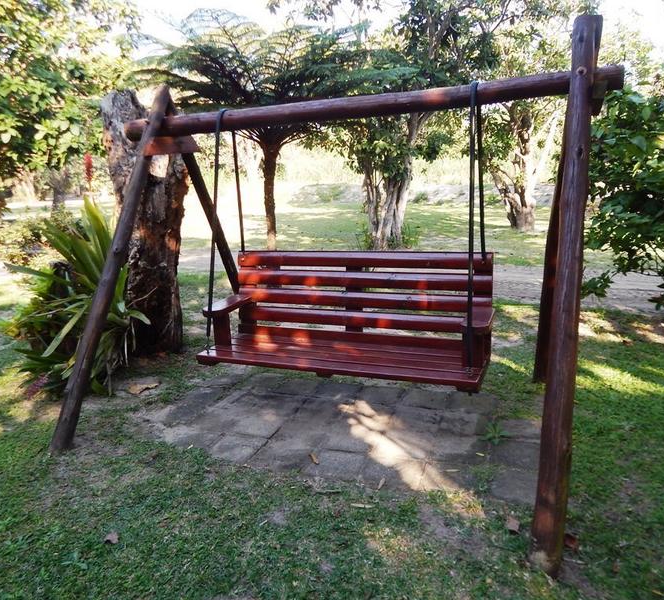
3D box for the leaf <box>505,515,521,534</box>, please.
[{"bbox_3d":[0.743,0.932,2.186,0.070,0.030,0.090,4,14,20],"label":"leaf"}]

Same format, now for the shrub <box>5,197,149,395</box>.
[{"bbox_3d":[-1.896,-0.090,4.026,0.950,1.301,0.950,-7,14,-25],"label":"shrub"}]

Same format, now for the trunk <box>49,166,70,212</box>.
[{"bbox_3d":[-10.519,-4.143,20.551,0.650,1.950,0.650,-7,14,-26],"label":"trunk"}]

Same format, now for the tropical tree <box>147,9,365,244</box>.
[{"bbox_3d":[-1.401,-3.202,10.741,4.150,4.383,4.150,-3,13,-7],"label":"tropical tree"}]

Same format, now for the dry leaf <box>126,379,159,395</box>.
[{"bbox_3d":[-1.331,0.609,3.732,0.240,0.050,0.180,-6,14,-20],"label":"dry leaf"}]

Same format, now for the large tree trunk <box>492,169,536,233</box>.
[{"bbox_3d":[4.875,-2.658,14.238,1.015,1.653,0.800,3,13,18],"label":"large tree trunk"}]

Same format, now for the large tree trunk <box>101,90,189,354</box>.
[{"bbox_3d":[-1.584,-0.641,4.563,0.580,2.129,0.550,-5,13,-18],"label":"large tree trunk"}]

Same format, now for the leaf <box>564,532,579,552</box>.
[{"bbox_3d":[0.929,0.953,2.079,0.075,0.030,0.090,5,14,26],"label":"leaf"}]

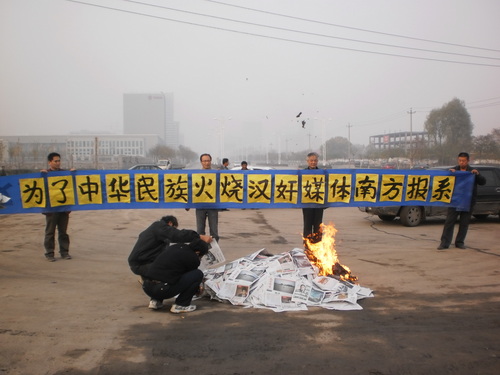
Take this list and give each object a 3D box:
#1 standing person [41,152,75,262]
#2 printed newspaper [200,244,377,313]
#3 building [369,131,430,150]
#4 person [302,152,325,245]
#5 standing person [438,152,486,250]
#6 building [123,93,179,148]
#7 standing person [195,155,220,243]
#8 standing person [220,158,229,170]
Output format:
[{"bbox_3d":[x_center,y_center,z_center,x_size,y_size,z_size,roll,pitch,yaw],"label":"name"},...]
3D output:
[{"bbox_3d":[-3.065,0.308,8.322,0.560,1.720,0.420,-1,3,-11],"label":"standing person"},{"bbox_3d":[0.410,1.036,6.253,2.000,0.450,1.600,0,3,0],"label":"printed newspaper"},{"bbox_3d":[74.300,-17.723,253.461,17.000,15.800,36.000,-1,3,-14],"label":"building"},{"bbox_3d":[1.081,0.278,8.871,0.540,1.730,0.380,0,3,-3],"label":"person"},{"bbox_3d":[3.821,0.251,9.371,0.720,1.740,0.450,0,3,9],"label":"standing person"},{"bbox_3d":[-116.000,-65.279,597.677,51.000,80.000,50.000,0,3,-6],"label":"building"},{"bbox_3d":[-0.732,0.288,8.872,0.540,1.710,0.380,0,3,-6],"label":"standing person"},{"bbox_3d":[-0.817,-0.077,17.014,0.320,1.710,0.500,0,3,6],"label":"standing person"}]

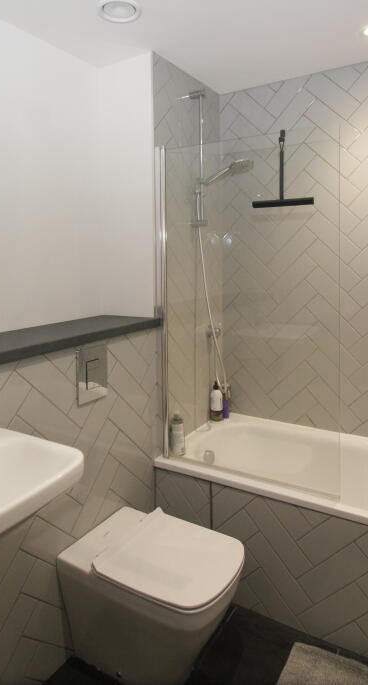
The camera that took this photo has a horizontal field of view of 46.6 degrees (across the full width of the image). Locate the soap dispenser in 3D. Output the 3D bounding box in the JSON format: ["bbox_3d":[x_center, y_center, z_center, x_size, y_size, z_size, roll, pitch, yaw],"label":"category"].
[{"bbox_3d":[0.182,0.322,2.345,0.071,0.211,0.071,-1,8,-6],"label":"soap dispenser"}]

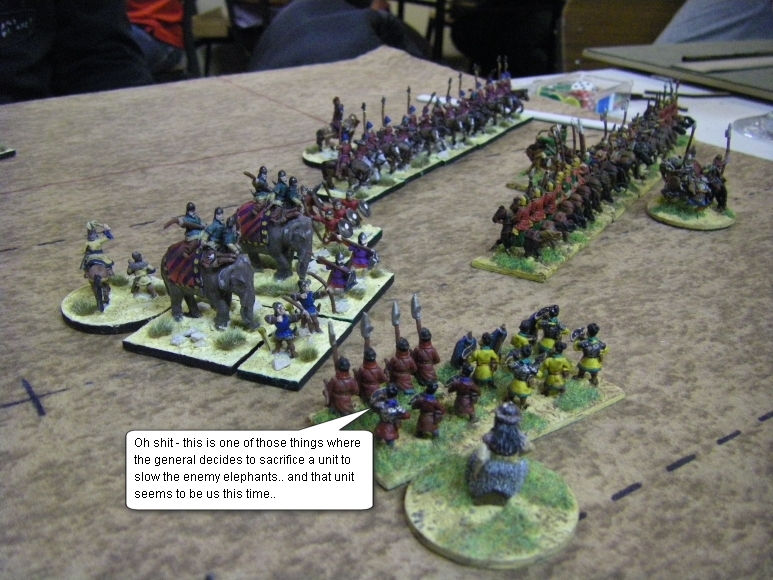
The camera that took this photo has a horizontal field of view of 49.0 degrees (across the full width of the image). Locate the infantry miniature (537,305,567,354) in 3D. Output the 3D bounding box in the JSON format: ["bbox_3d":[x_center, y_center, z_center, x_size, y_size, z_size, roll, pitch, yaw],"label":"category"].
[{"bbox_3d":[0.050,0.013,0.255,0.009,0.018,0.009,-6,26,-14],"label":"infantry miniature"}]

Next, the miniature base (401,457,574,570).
[{"bbox_3d":[0.025,0.051,0.200,0.040,0.003,0.040,0,25,0],"label":"miniature base"}]

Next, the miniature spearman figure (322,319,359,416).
[{"bbox_3d":[-0.012,0.020,0.223,0.008,0.026,0.008,-12,27,-26],"label":"miniature spearman figure"}]

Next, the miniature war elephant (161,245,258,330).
[{"bbox_3d":[-0.058,-0.002,0.275,0.035,0.028,0.015,11,27,21],"label":"miniature war elephant"}]

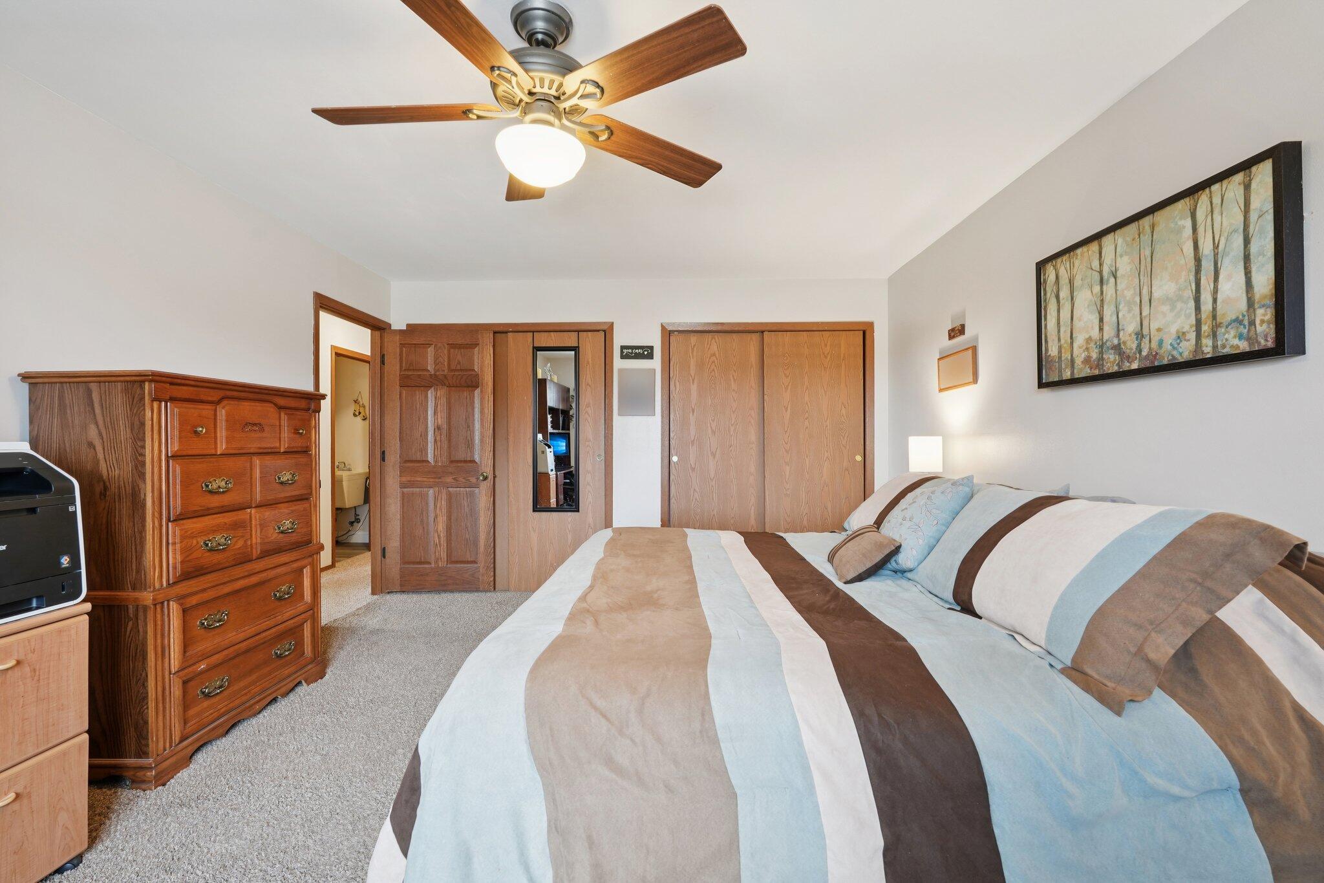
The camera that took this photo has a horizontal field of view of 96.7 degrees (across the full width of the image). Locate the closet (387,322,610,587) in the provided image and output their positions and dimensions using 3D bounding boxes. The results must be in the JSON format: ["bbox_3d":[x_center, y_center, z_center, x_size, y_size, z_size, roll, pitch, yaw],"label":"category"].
[{"bbox_3d":[-1.283,0.137,4.643,1.774,2.102,0.260,0,0,1],"label":"closet"}]

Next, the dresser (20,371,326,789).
[{"bbox_3d":[-1.947,0.476,2.496,0.471,1.418,0.985,0,0,1],"label":"dresser"}]

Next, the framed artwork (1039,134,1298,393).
[{"bbox_3d":[1.682,-0.509,2.083,0.051,0.562,1.057,0,0,1],"label":"framed artwork"}]

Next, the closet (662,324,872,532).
[{"bbox_3d":[0.820,0.126,4.626,1.652,2.104,0.110,0,0,1],"label":"closet"}]

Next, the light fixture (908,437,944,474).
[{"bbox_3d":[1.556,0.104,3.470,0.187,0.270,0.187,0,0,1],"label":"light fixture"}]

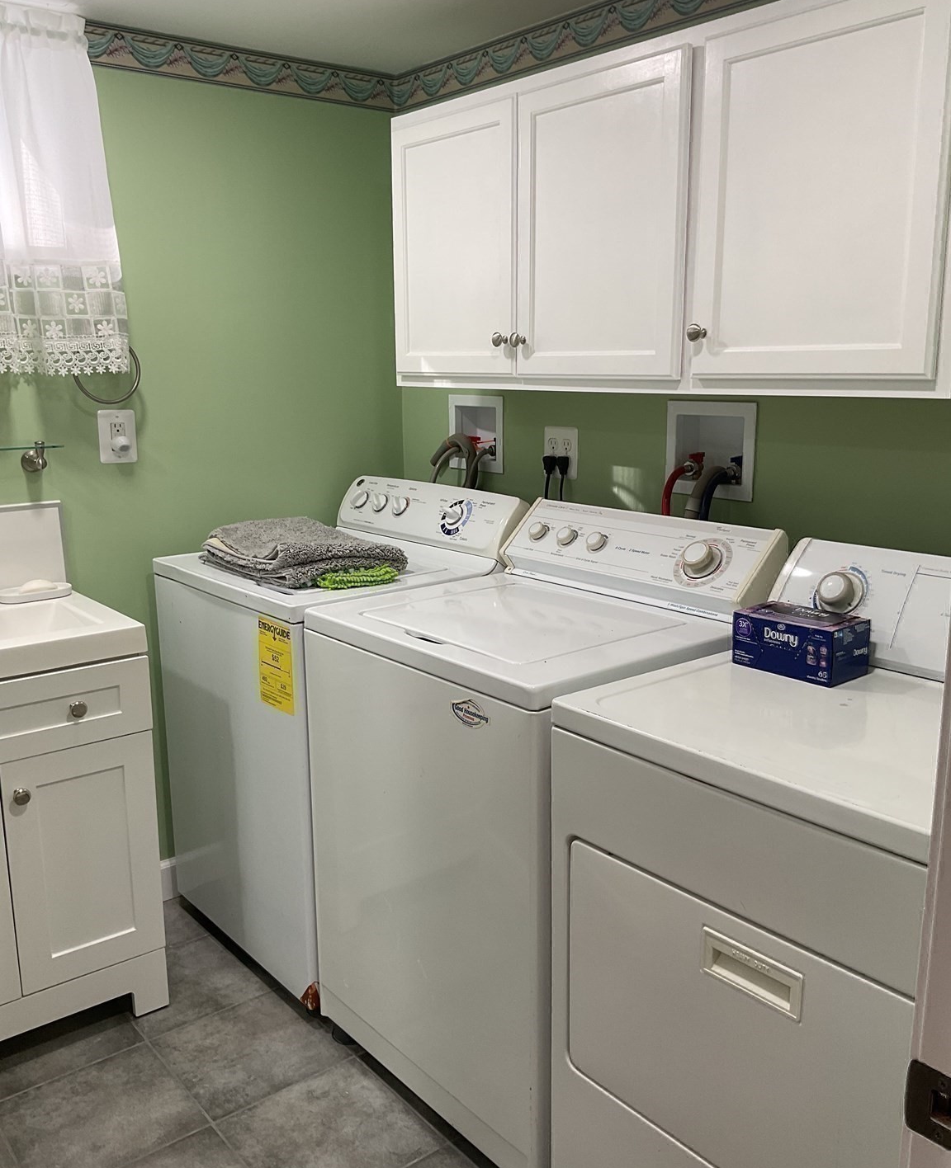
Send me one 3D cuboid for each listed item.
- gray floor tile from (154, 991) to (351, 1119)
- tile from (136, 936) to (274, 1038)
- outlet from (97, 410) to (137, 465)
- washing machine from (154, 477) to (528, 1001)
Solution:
[{"bbox_3d":[-0.460,0.954,2.168,0.305,0.010,0.310,-10,15,-38],"label":"gray floor tile"},{"bbox_3d":[-0.662,0.906,2.401,0.305,0.010,0.310,-10,15,-38],"label":"tile"},{"bbox_3d":[-0.843,-0.348,2.511,0.088,0.123,0.010,-10,15,-38],"label":"outlet"},{"bbox_3d":[-0.307,0.313,2.587,0.650,1.068,0.688,-10,15,-38],"label":"washing machine"}]

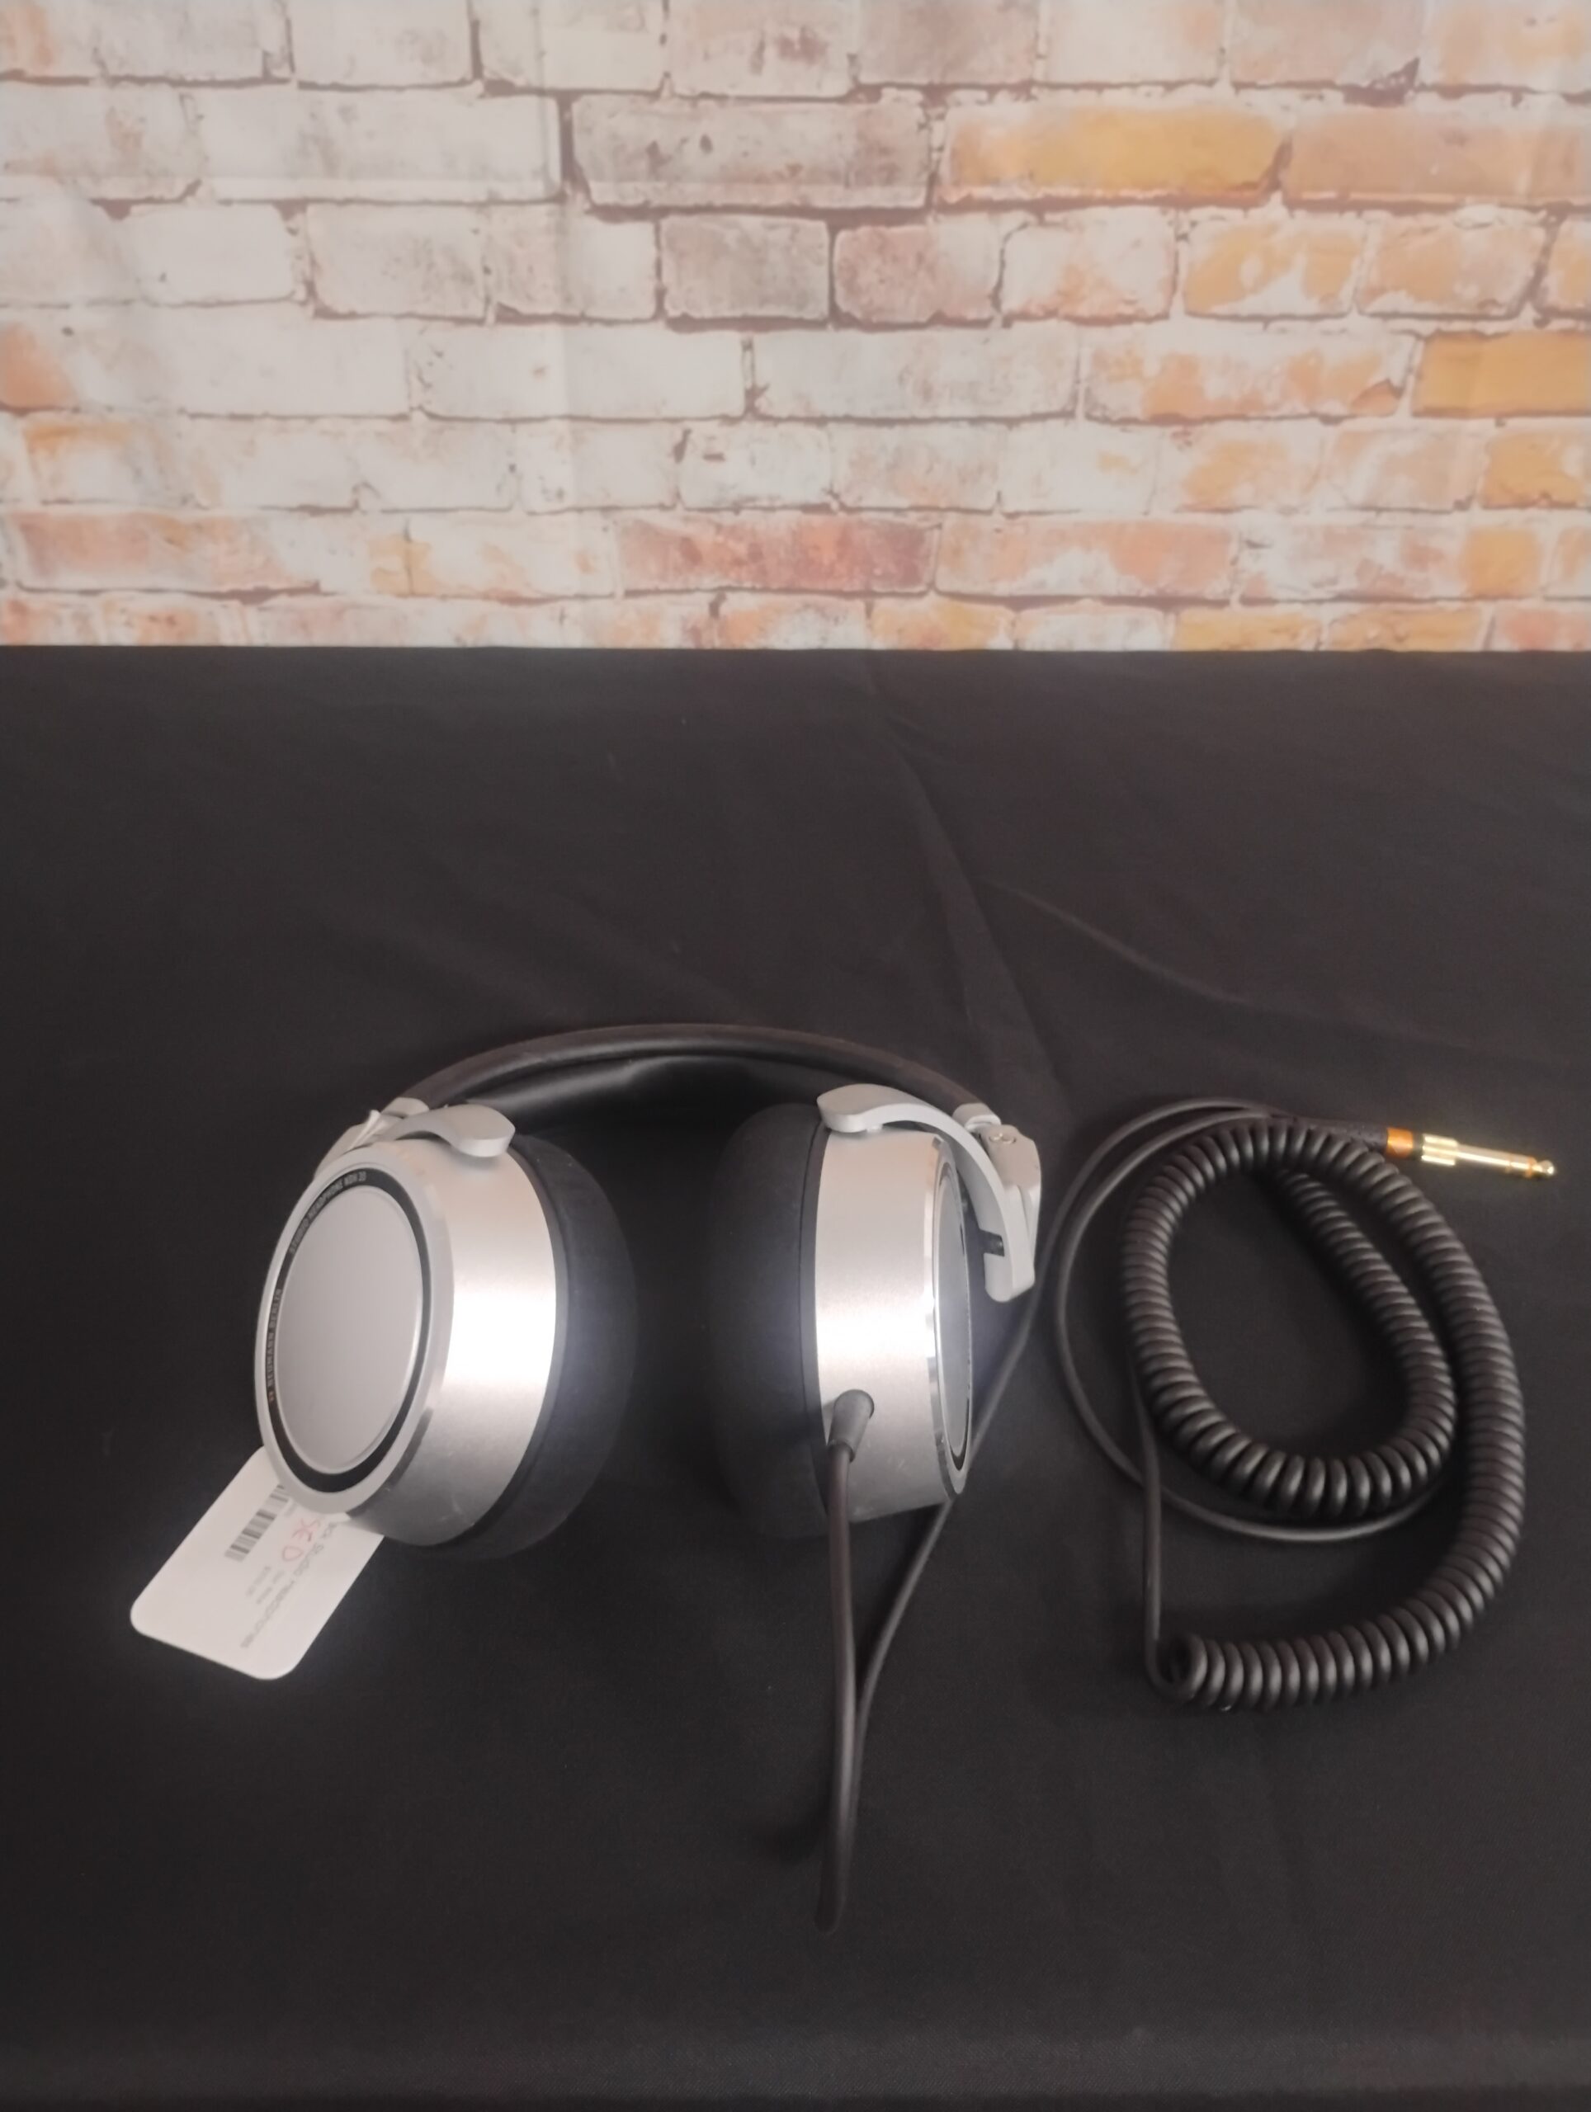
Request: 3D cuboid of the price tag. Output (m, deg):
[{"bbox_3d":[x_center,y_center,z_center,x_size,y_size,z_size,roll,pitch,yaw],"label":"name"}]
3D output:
[{"bbox_3d":[-0.136,0.130,0.444,0.048,0.002,0.061,13,39,16],"label":"price tag"}]

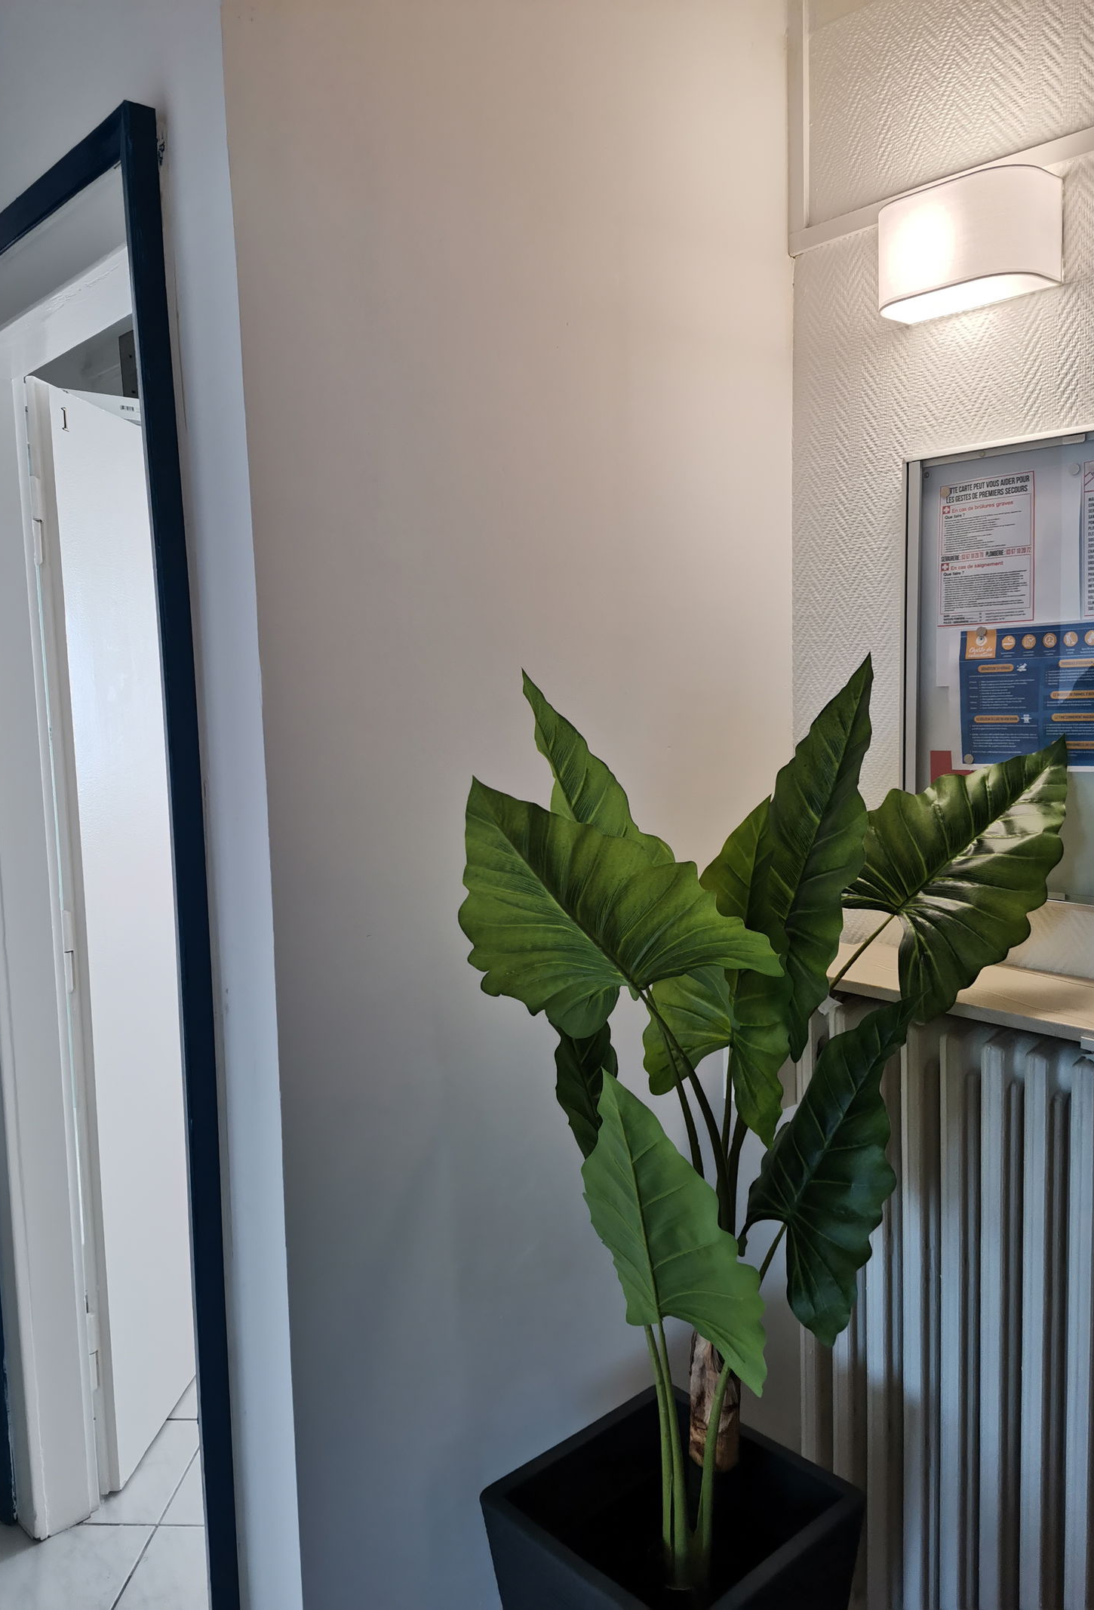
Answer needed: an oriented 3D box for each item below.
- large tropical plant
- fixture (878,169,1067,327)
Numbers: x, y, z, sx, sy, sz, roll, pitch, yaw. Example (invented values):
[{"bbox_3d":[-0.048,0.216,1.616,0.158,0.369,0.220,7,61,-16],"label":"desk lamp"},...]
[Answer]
[{"bbox_3d":[0.265,0.407,1.420,0.700,1.160,0.440,-1,6,0],"label":"large tropical plant"},{"bbox_3d":[0.588,-0.793,1.717,0.122,0.141,0.236,-7,8,-42],"label":"fixture"}]

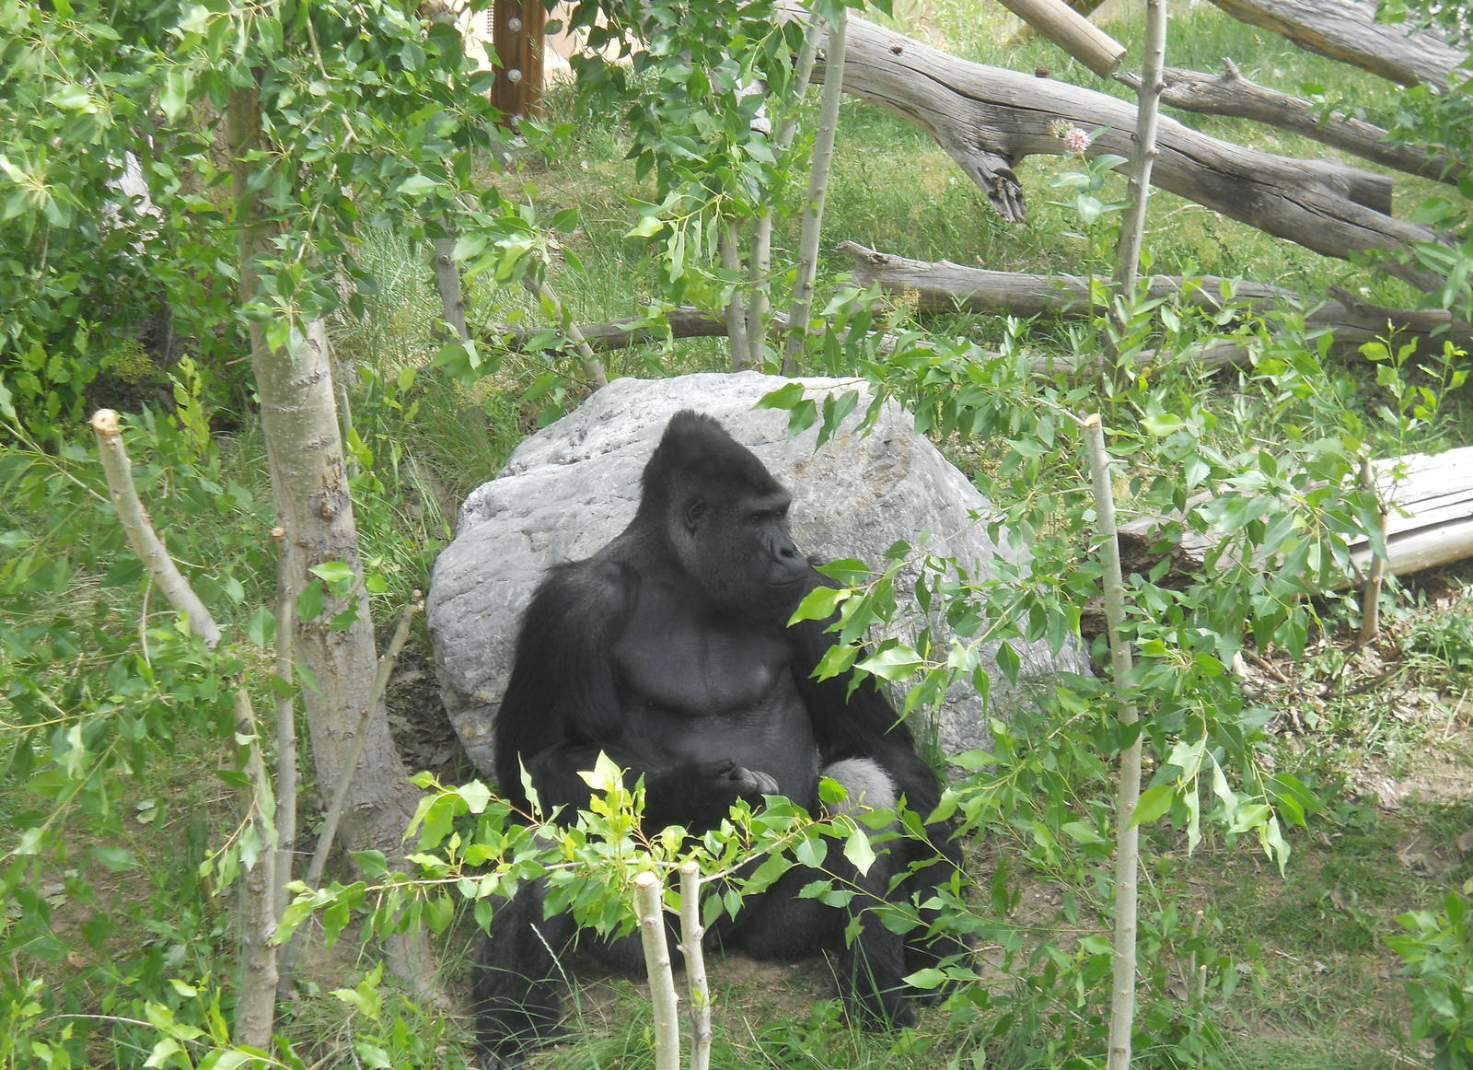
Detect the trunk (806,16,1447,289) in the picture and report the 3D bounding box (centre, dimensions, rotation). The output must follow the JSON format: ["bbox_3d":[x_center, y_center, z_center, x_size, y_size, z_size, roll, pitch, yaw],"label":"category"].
[{"bbox_3d":[1.466,-1.432,13.625,2.590,0.480,0.420,19,0,19],"label":"trunk"}]

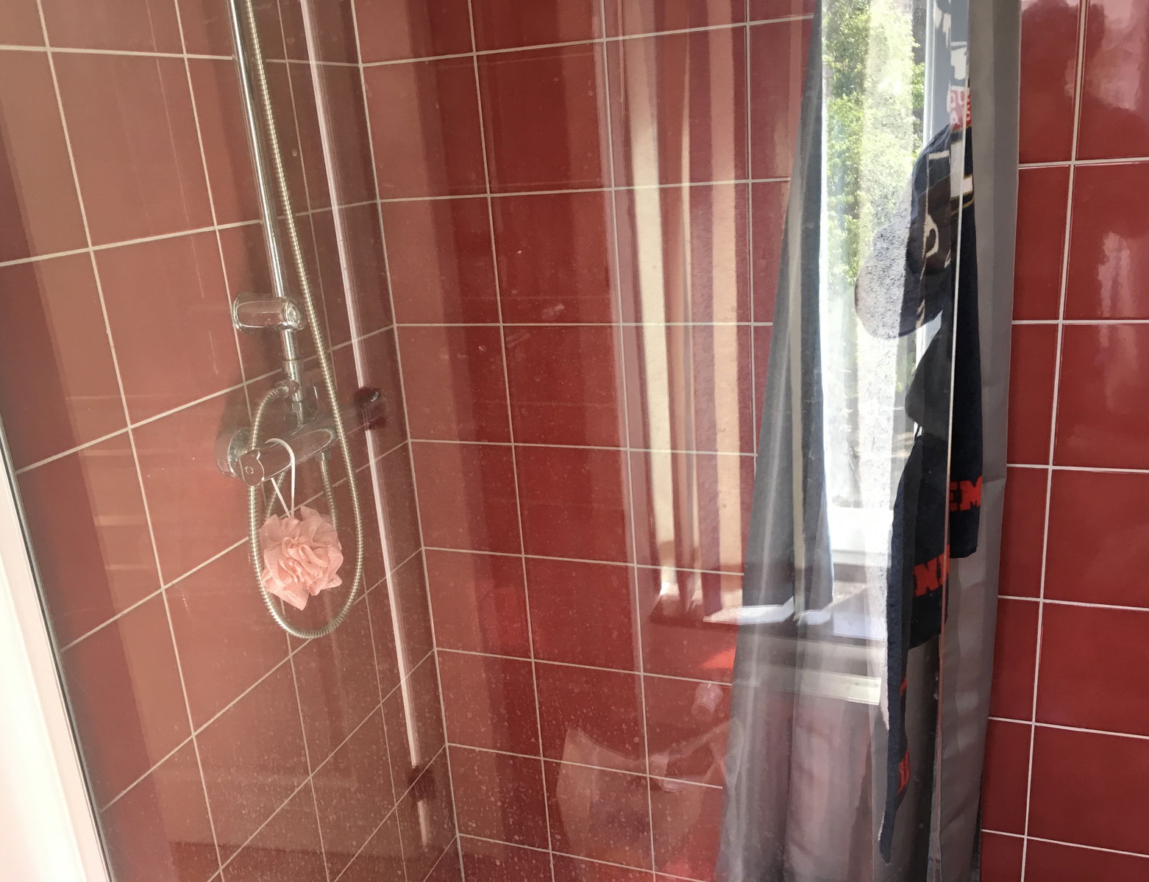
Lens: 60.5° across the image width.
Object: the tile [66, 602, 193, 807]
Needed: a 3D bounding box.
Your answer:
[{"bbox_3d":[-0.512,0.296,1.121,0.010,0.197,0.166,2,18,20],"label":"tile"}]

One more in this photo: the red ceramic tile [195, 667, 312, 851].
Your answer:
[{"bbox_3d":[-0.434,0.432,1.343,0.009,0.197,0.196,2,18,21],"label":"red ceramic tile"}]

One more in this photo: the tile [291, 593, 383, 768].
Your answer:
[{"bbox_3d":[-0.367,0.374,1.528,0.010,0.198,0.198,2,18,21],"label":"tile"}]

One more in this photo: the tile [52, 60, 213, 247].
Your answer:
[{"bbox_3d":[-0.491,-0.331,1.108,0.009,0.197,0.196,2,18,21],"label":"tile"}]

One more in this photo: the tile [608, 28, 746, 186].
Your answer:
[{"bbox_3d":[0.145,-0.460,1.372,0.196,0.197,0.009,2,18,20],"label":"tile"}]

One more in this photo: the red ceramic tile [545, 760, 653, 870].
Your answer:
[{"bbox_3d":[0.045,0.677,1.794,0.197,0.197,0.010,2,18,20],"label":"red ceramic tile"}]

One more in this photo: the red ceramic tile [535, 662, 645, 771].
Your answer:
[{"bbox_3d":[0.030,0.486,1.735,0.197,0.197,0.010,2,18,20],"label":"red ceramic tile"}]

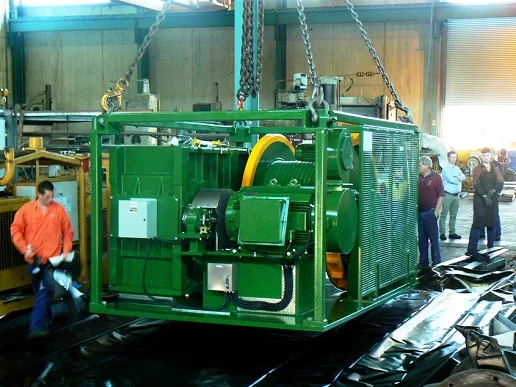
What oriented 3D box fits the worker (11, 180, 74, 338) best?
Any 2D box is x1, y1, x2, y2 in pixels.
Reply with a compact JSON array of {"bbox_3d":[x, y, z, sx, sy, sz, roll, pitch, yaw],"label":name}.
[{"bbox_3d":[-2.370,0.700,9.850,0.640,1.690,0.560,0,4,-9],"label":"worker"}]

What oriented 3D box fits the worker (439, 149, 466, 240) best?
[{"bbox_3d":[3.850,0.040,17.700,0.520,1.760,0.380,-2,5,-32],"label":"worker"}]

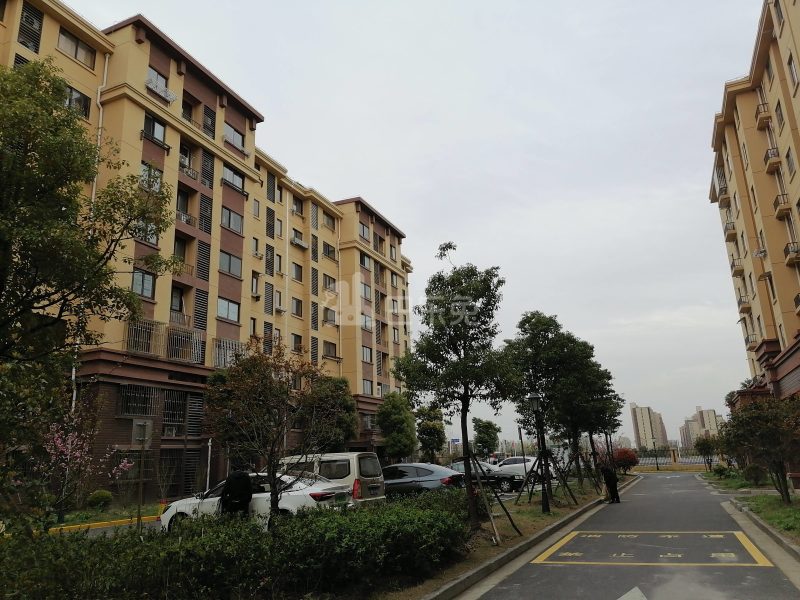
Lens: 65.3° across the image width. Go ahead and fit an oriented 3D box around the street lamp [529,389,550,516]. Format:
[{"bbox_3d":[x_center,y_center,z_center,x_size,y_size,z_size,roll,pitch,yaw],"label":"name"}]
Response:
[{"bbox_3d":[4.059,4.380,18.055,0.400,3.396,0.400,-8,-16,22],"label":"street lamp"}]

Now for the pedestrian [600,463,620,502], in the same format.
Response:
[{"bbox_3d":[7.542,6.580,22.377,0.660,1.302,0.500,-8,-16,22],"label":"pedestrian"}]

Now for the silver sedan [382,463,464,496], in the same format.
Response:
[{"bbox_3d":[0.101,6.867,22.982,4.700,1.600,1.880,-8,-16,22],"label":"silver sedan"}]

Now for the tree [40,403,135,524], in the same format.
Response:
[{"bbox_3d":[-10.730,5.681,21.290,2.750,3.753,2.500,5,-17,-27],"label":"tree"}]

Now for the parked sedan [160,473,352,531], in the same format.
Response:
[{"bbox_3d":[-3.476,4.903,14.904,4.680,1.480,1.820,-8,-16,19],"label":"parked sedan"}]

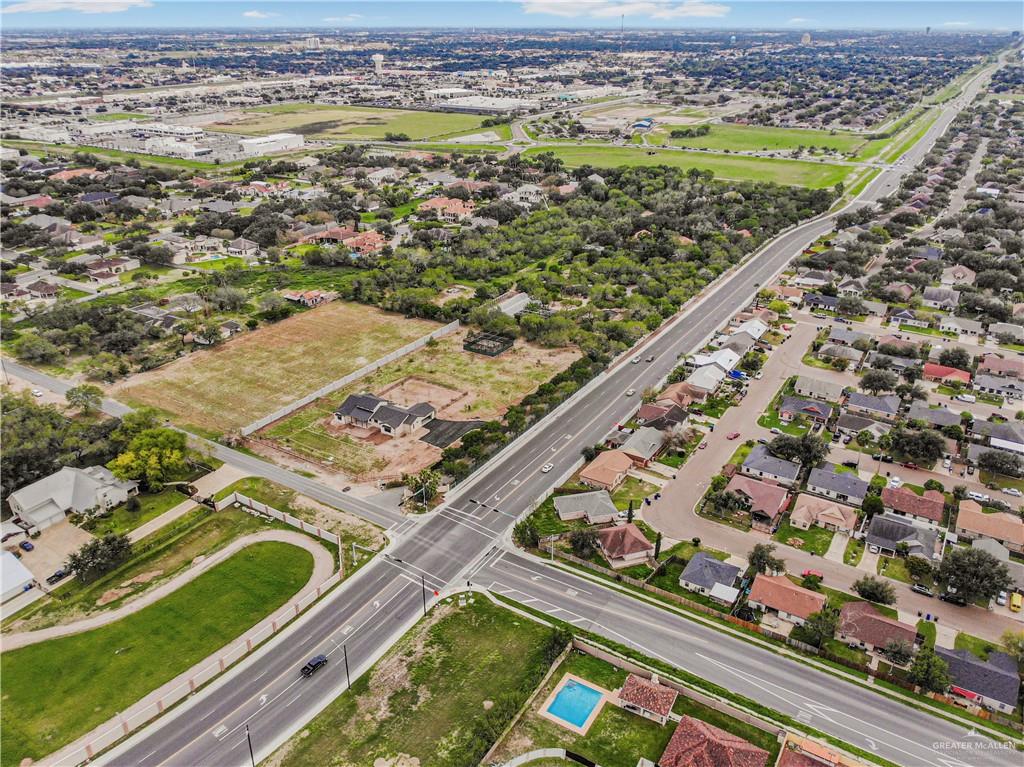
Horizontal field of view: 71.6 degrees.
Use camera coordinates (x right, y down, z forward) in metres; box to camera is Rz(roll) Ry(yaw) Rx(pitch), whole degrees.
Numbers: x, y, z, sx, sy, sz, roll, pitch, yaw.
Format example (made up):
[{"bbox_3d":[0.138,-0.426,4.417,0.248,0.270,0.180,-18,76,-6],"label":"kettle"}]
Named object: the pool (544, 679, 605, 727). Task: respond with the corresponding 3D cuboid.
[{"bbox_3d":[13.048,65.780,145.092,7.600,1.200,9.300,16,31,29],"label":"pool"}]

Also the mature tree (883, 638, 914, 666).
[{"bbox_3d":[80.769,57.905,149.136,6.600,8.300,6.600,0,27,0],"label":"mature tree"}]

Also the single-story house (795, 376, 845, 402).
[{"bbox_3d":[114.815,1.362,264.690,15.500,5.000,12.200,14,30,25],"label":"single-story house"}]

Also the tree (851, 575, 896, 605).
[{"bbox_3d":[85.280,48.590,167.000,9.700,6.500,8.200,15,30,26],"label":"tree"}]

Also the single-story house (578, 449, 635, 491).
[{"bbox_3d":[28.920,25.660,214.220,10.300,4.800,15.900,16,31,29],"label":"single-story house"}]

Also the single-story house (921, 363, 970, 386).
[{"bbox_3d":[168.669,-4.083,275.664,14.800,5.000,12.200,14,30,25],"label":"single-story house"}]

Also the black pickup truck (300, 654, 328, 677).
[{"bbox_3d":[-42.298,60.545,151.762,1.980,1.880,5.600,18,32,32],"label":"black pickup truck"}]

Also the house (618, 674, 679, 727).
[{"bbox_3d":[27.649,63.506,143.869,9.800,3.900,7.000,14,30,26],"label":"house"}]

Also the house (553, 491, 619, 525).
[{"bbox_3d":[20.170,34.150,197.660,15.800,4.600,10.700,-5,27,-11],"label":"house"}]

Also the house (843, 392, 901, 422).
[{"bbox_3d":[129.651,6.597,254.400,16.400,5.000,13.300,14,30,25],"label":"house"}]

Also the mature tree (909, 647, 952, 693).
[{"bbox_3d":[85.000,58.400,144.290,7.900,9.500,7.900,0,27,0],"label":"mature tree"}]

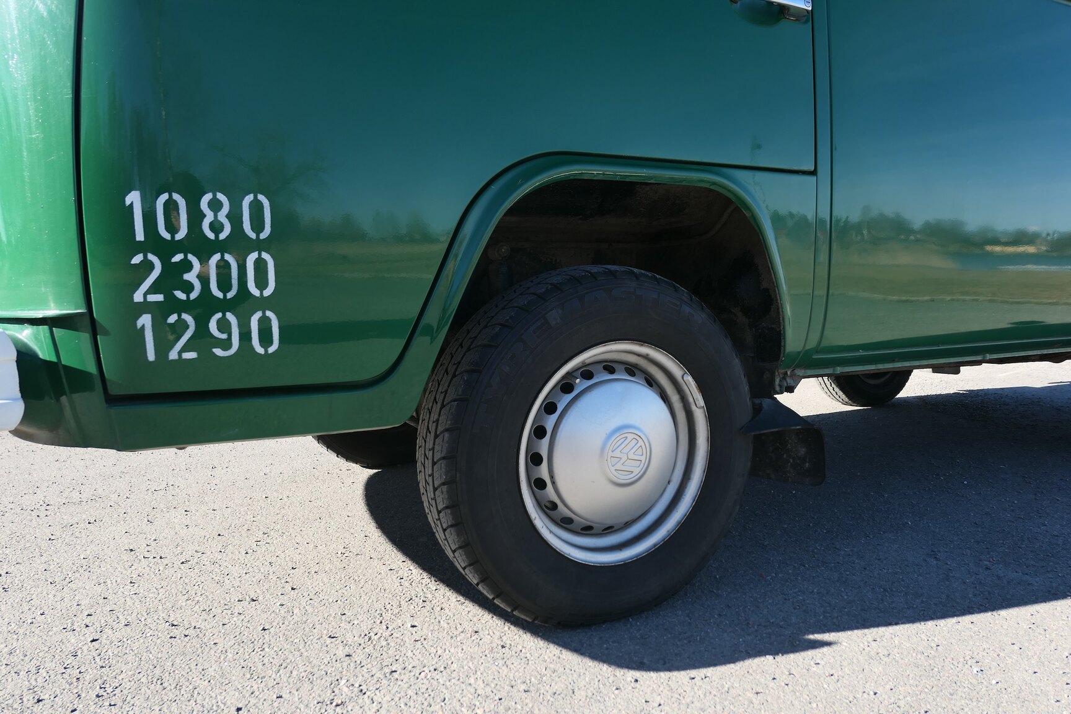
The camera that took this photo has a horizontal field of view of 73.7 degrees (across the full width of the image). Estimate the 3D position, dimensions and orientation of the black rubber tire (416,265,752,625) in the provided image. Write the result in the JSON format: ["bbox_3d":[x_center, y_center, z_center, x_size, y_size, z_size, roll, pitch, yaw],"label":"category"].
[{"bbox_3d":[0.110,0.155,1.292,0.645,0.638,0.190,-4,5,-27],"label":"black rubber tire"}]

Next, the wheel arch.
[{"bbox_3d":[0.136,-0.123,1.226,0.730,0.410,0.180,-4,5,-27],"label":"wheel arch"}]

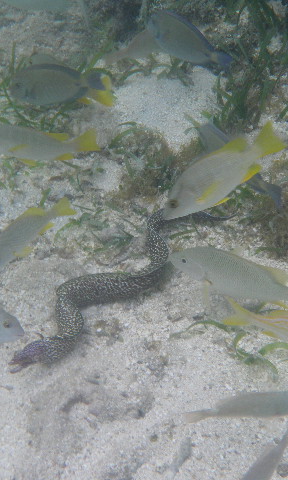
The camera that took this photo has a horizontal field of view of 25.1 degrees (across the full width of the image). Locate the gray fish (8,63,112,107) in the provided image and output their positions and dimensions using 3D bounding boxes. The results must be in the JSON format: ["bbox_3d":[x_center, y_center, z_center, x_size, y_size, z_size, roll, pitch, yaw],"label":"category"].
[{"bbox_3d":[-0.202,-0.372,1.550,0.234,0.108,0.033,-6,44,-4],"label":"gray fish"}]

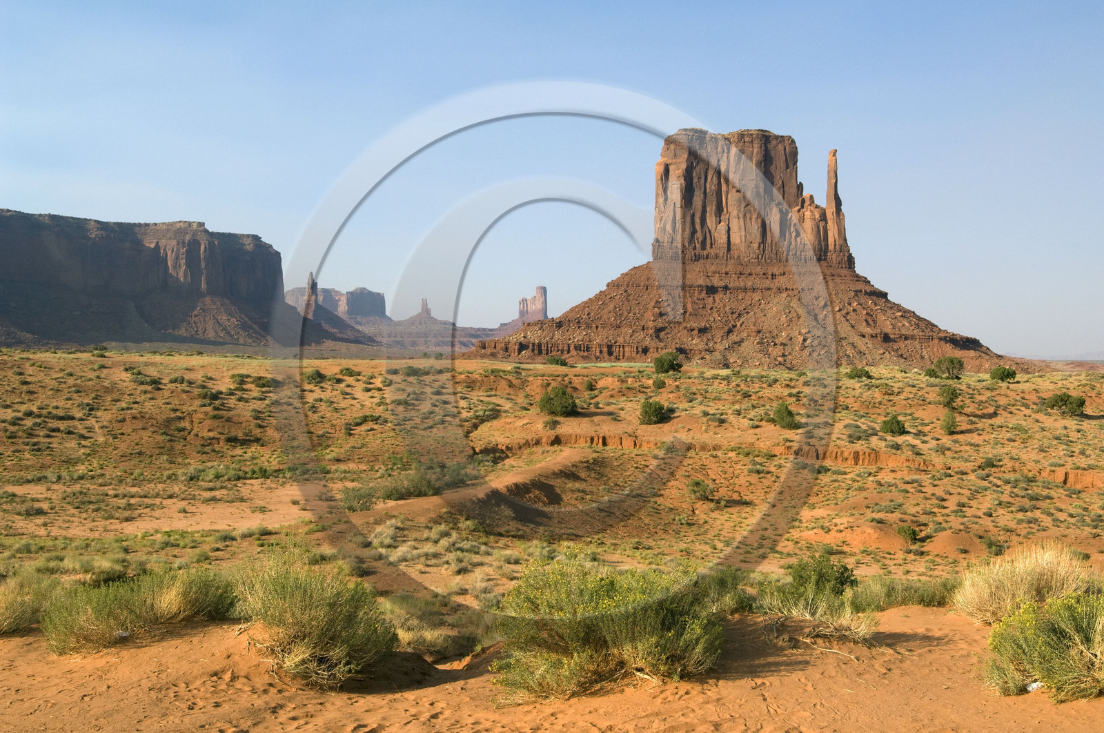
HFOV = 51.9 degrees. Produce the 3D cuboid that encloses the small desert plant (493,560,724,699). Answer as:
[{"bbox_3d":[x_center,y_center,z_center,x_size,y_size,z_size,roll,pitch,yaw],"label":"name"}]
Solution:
[{"bbox_3d":[0.330,1.510,6.800,1.320,0.710,1.050,0,1,0],"label":"small desert plant"}]

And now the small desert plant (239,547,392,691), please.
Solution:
[{"bbox_3d":[-1.420,1.460,6.850,0.950,0.760,0.880,0,1,0],"label":"small desert plant"}]

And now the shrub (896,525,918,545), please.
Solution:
[{"bbox_3d":[12.856,6.085,41.000,0.760,0.720,0.740,0,0,0],"label":"shrub"}]

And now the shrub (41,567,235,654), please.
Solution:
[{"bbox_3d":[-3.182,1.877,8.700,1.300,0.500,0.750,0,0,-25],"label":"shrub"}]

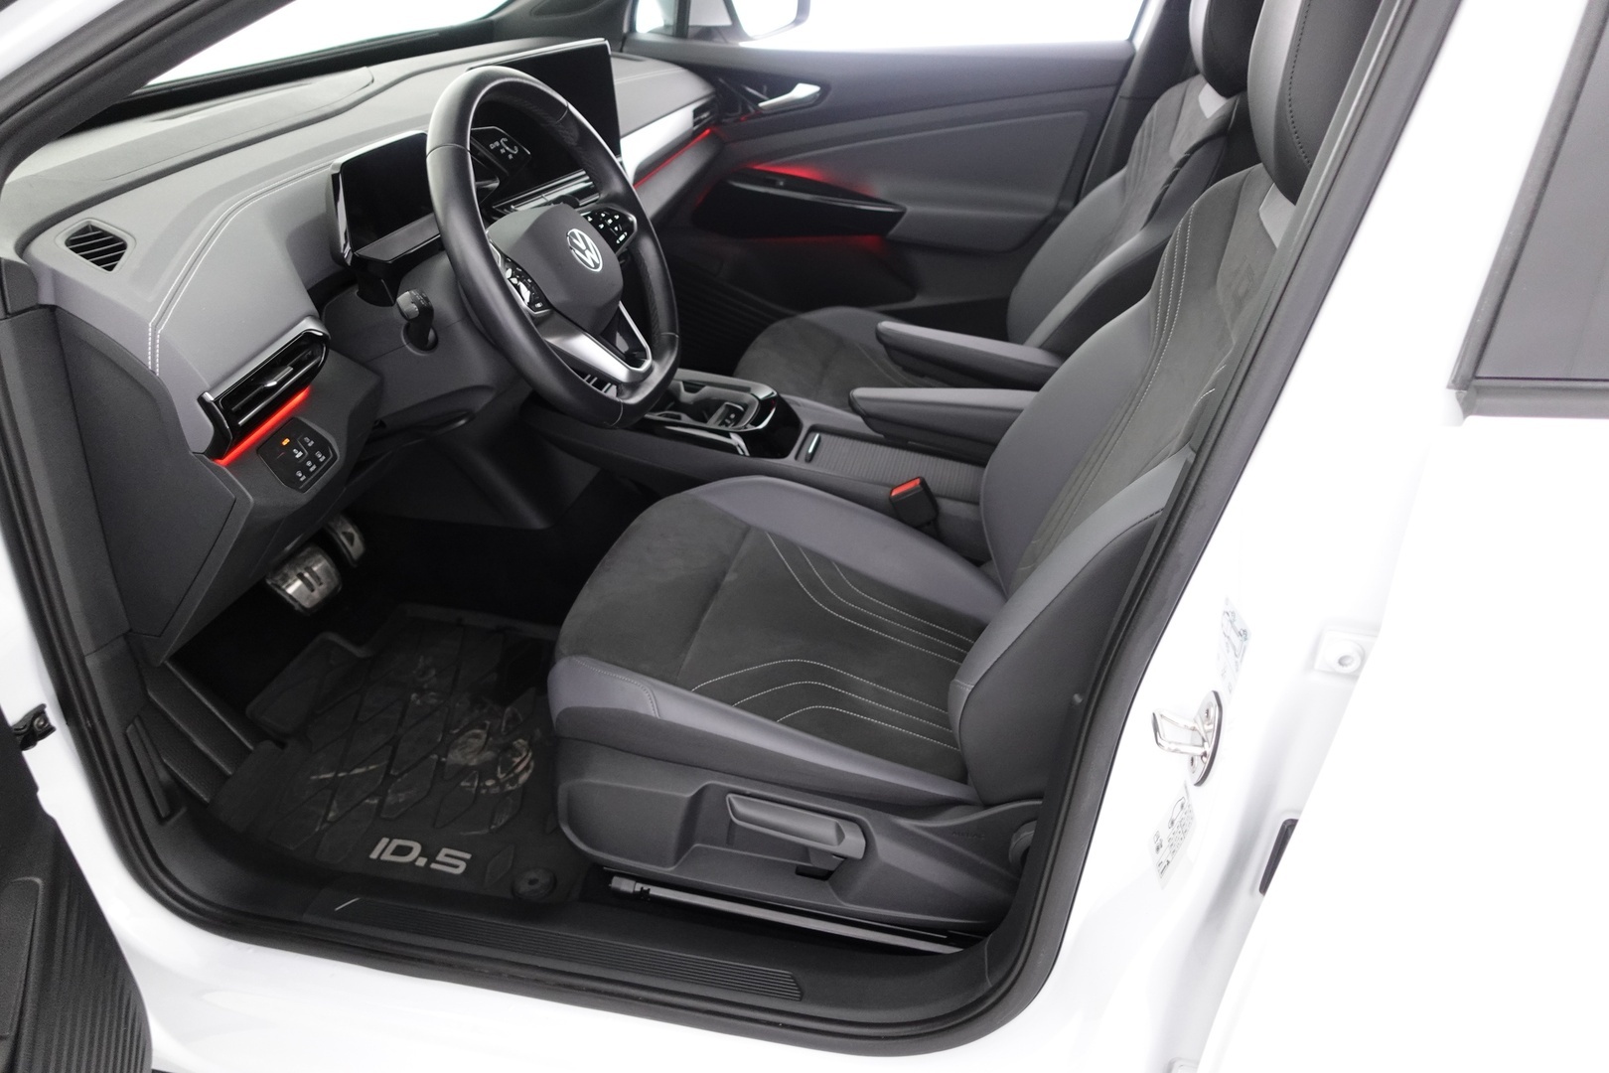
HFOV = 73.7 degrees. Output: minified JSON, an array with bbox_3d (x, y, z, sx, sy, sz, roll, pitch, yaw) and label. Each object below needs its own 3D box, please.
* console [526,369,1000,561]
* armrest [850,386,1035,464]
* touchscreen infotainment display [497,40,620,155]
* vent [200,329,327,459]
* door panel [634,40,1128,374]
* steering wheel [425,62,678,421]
[{"bbox_3d":[-0.032,-0.118,1.584,0.760,0.200,0.220,9,32,9],"label":"console"},{"bbox_3d":[0.211,-0.141,1.371,0.320,0.085,0.060,2,31,13],"label":"armrest"},{"bbox_3d":[-0.338,-0.546,1.405,0.025,0.165,0.290,9,32,22],"label":"touchscreen infotainment display"},{"bbox_3d":[-0.472,-0.125,0.943,0.048,0.064,0.168,2,31,5],"label":"vent"},{"bbox_3d":[0.108,-0.631,2.093,0.950,0.630,0.130,6,32,11],"label":"door panel"},{"bbox_3d":[-0.254,-0.291,1.099,0.085,0.362,0.371,-17,25,23],"label":"steering wheel"}]

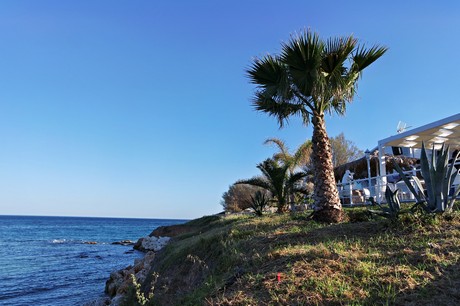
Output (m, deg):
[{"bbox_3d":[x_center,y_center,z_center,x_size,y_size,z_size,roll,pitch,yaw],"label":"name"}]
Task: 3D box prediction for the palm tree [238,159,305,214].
[{"bbox_3d":[1.625,1.206,11.510,2.650,1.950,2.500,1,-12,0],"label":"palm tree"}]

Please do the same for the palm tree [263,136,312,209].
[{"bbox_3d":[2.759,0.958,14.150,2.400,3.250,2.400,1,-12,0],"label":"palm tree"}]

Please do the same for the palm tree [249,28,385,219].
[{"bbox_3d":[2.441,-0.897,8.477,3.900,5.350,3.700,1,-12,0],"label":"palm tree"}]

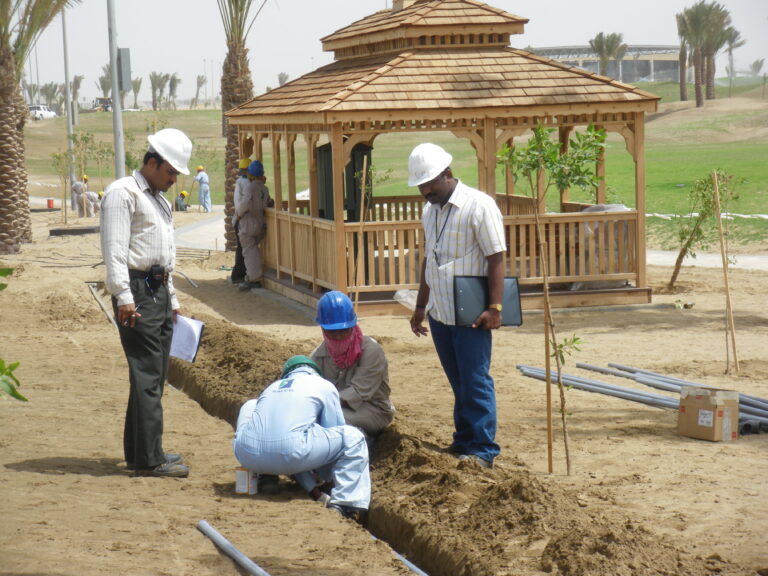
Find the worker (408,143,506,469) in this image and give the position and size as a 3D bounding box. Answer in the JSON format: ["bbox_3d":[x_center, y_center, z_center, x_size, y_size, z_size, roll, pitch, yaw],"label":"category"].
[{"bbox_3d":[0.386,0.085,11.250,0.400,1.660,0.520,-6,6,-43],"label":"worker"}]

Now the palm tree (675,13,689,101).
[{"bbox_3d":[21.229,-16.503,155.000,1.050,6.300,1.050,-2,5,0],"label":"palm tree"}]

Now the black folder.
[{"bbox_3d":[0.533,0.069,11.150,0.335,0.250,0.030,-2,5,-7],"label":"black folder"}]

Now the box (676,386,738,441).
[{"bbox_3d":[1.720,0.670,11.500,0.175,0.245,0.260,-6,6,-40],"label":"box"}]

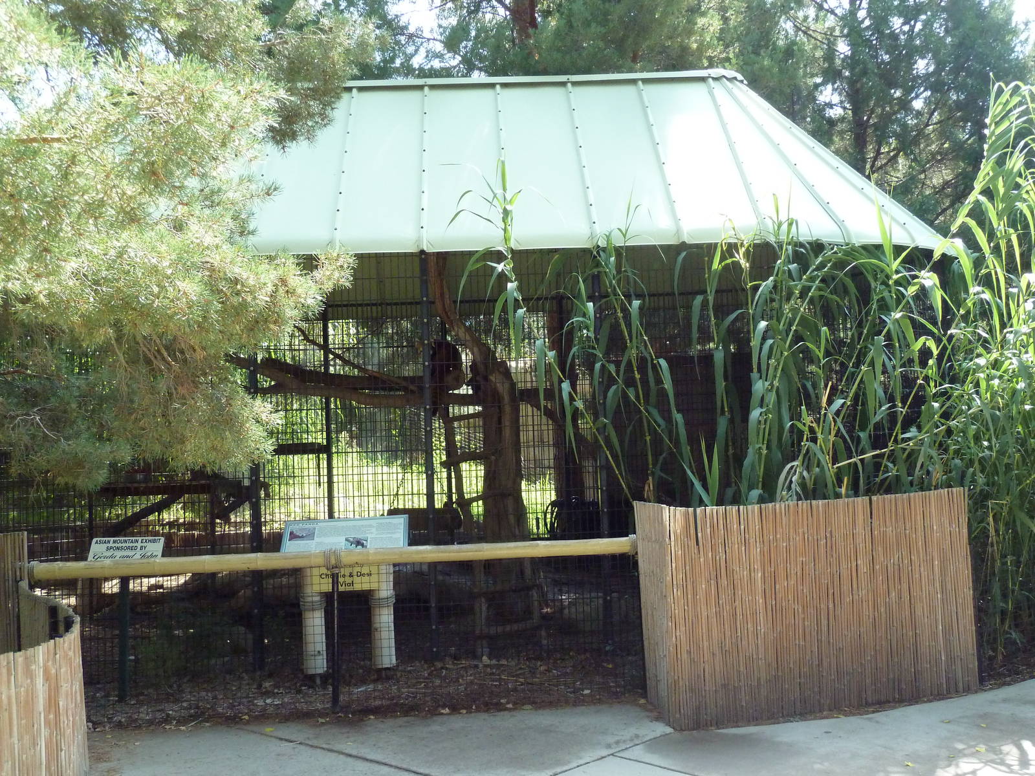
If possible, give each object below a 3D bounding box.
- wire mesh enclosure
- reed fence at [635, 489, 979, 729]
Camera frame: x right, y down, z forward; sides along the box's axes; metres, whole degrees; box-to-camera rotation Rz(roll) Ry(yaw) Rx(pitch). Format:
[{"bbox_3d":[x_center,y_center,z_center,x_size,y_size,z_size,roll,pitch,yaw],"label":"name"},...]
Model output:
[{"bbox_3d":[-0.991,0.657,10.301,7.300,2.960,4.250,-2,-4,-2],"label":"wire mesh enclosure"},{"bbox_3d":[1.746,1.277,7.237,2.080,1.220,0.871,-1,-4,-12],"label":"reed fence"}]

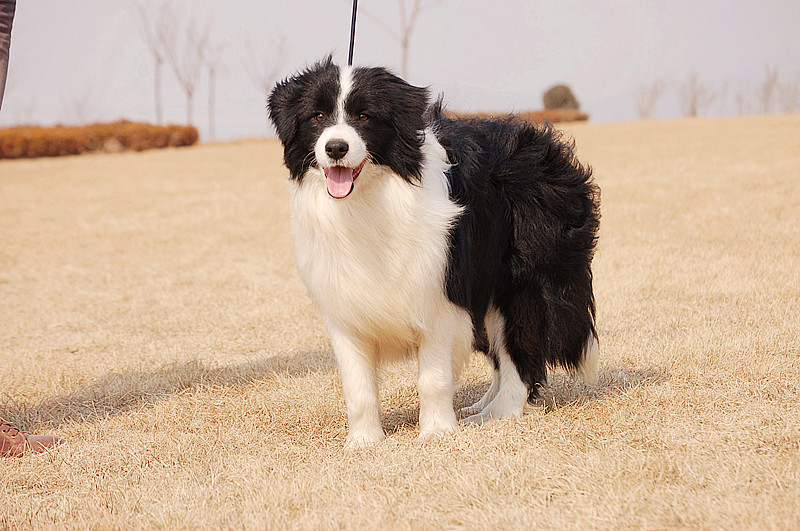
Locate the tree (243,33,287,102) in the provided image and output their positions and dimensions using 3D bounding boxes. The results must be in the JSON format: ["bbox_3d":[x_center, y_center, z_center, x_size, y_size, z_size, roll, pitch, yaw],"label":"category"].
[{"bbox_3d":[-5.529,-7.304,115.000,1.796,4.407,1.796,0,3,0],"label":"tree"}]

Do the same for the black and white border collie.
[{"bbox_3d":[0.070,-0.034,4.720,0.330,0.610,0.800,1,3,26],"label":"black and white border collie"}]

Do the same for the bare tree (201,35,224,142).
[{"bbox_3d":[-7.319,-6.889,110.000,0.937,4.098,0.937,0,3,0],"label":"bare tree"}]

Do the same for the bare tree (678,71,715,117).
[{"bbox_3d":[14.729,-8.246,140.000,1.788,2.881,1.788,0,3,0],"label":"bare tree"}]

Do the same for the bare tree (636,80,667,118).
[{"bbox_3d":[12.444,-7.948,140.000,1.590,2.484,1.590,0,3,0],"label":"bare tree"}]

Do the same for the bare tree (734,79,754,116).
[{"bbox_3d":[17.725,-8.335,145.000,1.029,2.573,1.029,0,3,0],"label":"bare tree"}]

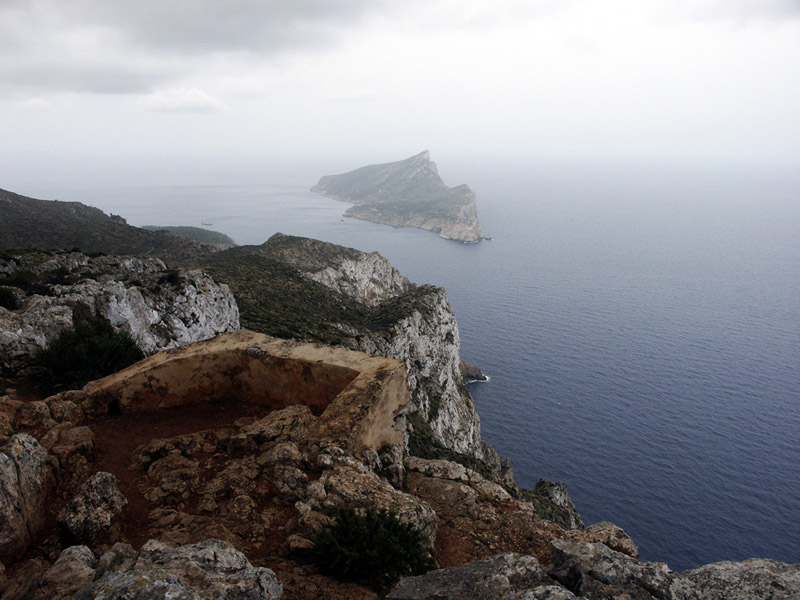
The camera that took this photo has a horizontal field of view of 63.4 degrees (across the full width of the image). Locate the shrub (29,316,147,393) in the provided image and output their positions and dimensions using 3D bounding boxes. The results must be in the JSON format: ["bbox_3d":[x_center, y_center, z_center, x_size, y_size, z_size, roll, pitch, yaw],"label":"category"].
[{"bbox_3d":[-5.103,0.942,10.600,1.800,1.250,1.600,0,13,0],"label":"shrub"}]

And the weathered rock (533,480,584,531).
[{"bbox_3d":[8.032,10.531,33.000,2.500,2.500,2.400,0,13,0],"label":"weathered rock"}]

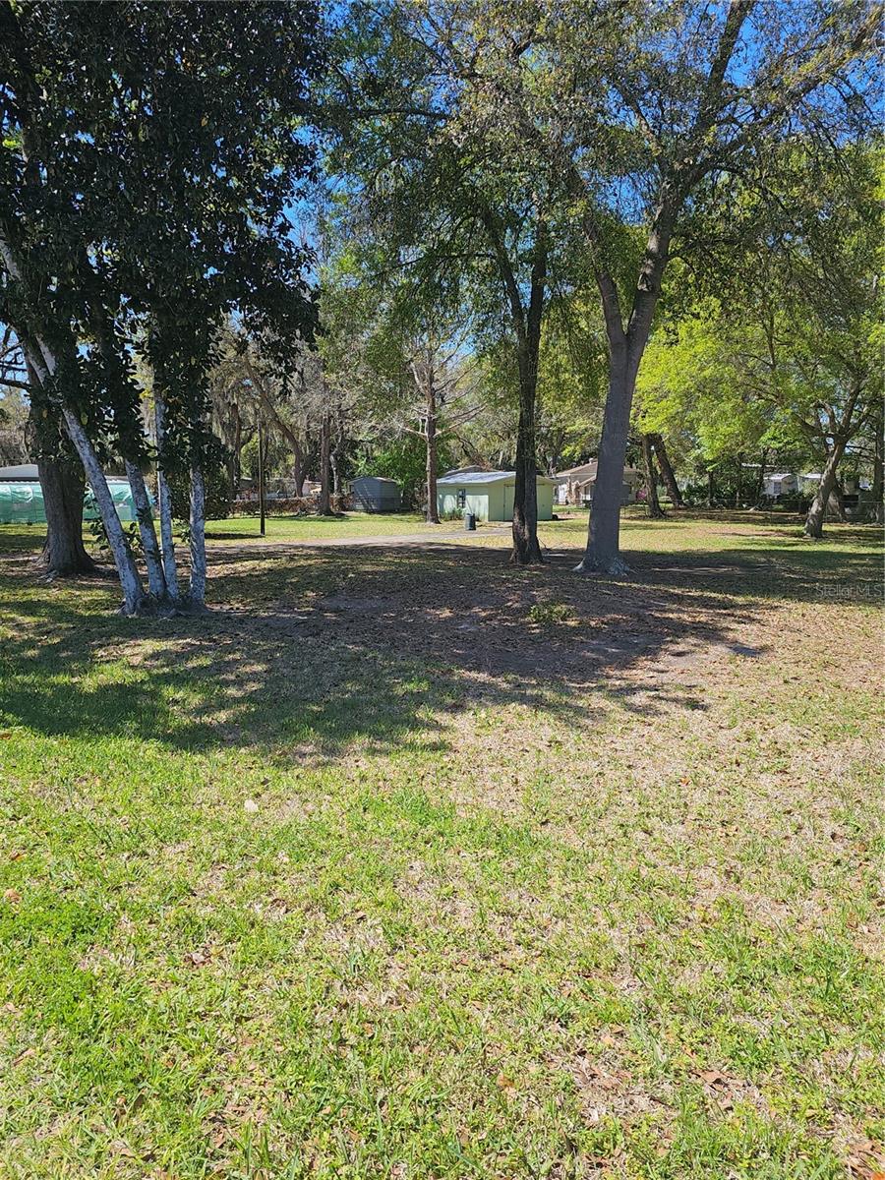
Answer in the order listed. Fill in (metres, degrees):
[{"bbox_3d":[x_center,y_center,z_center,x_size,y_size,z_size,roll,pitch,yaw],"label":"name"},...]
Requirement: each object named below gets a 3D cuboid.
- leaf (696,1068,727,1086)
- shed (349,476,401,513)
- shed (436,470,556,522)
[{"bbox_3d":[0.726,1.317,2.115,0.080,0.022,0.042,1,8,10],"label":"leaf"},{"bbox_3d":[-4.974,-7.008,57.655,3.153,2.520,2.159,6,10,40],"label":"shed"},{"bbox_3d":[3.161,-6.146,50.930,5.013,3.000,7.282,-4,9,-29],"label":"shed"}]

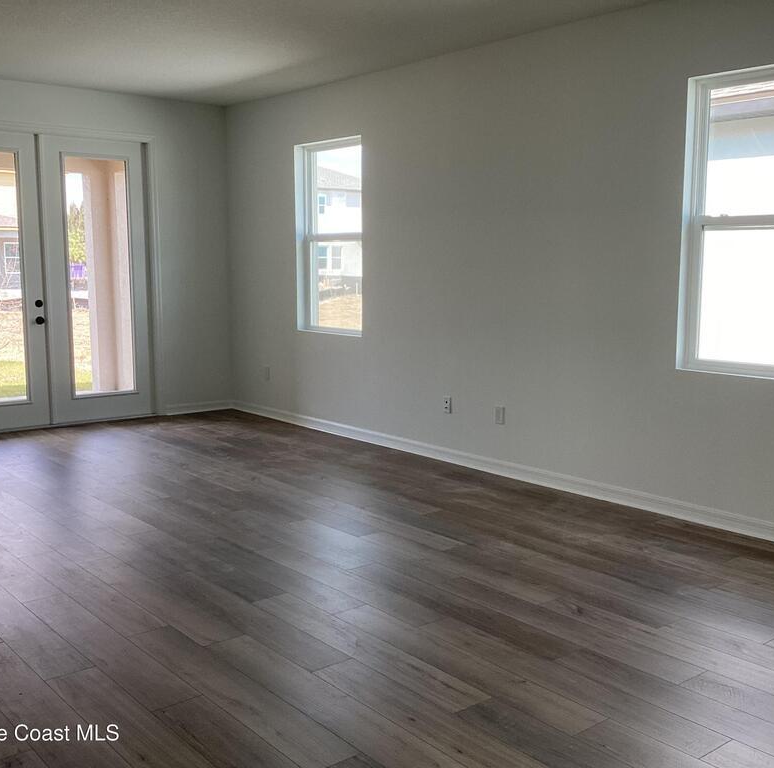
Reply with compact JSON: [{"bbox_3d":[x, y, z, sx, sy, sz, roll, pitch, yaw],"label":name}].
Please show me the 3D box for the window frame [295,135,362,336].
[{"bbox_3d":[-0.443,-1.191,7.520,0.110,1.553,0.907,-6,10,-39],"label":"window frame"}]

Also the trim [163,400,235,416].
[{"bbox_3d":[-1.786,0.222,8.673,0.730,0.095,0.018,-6,10,-39],"label":"trim"}]

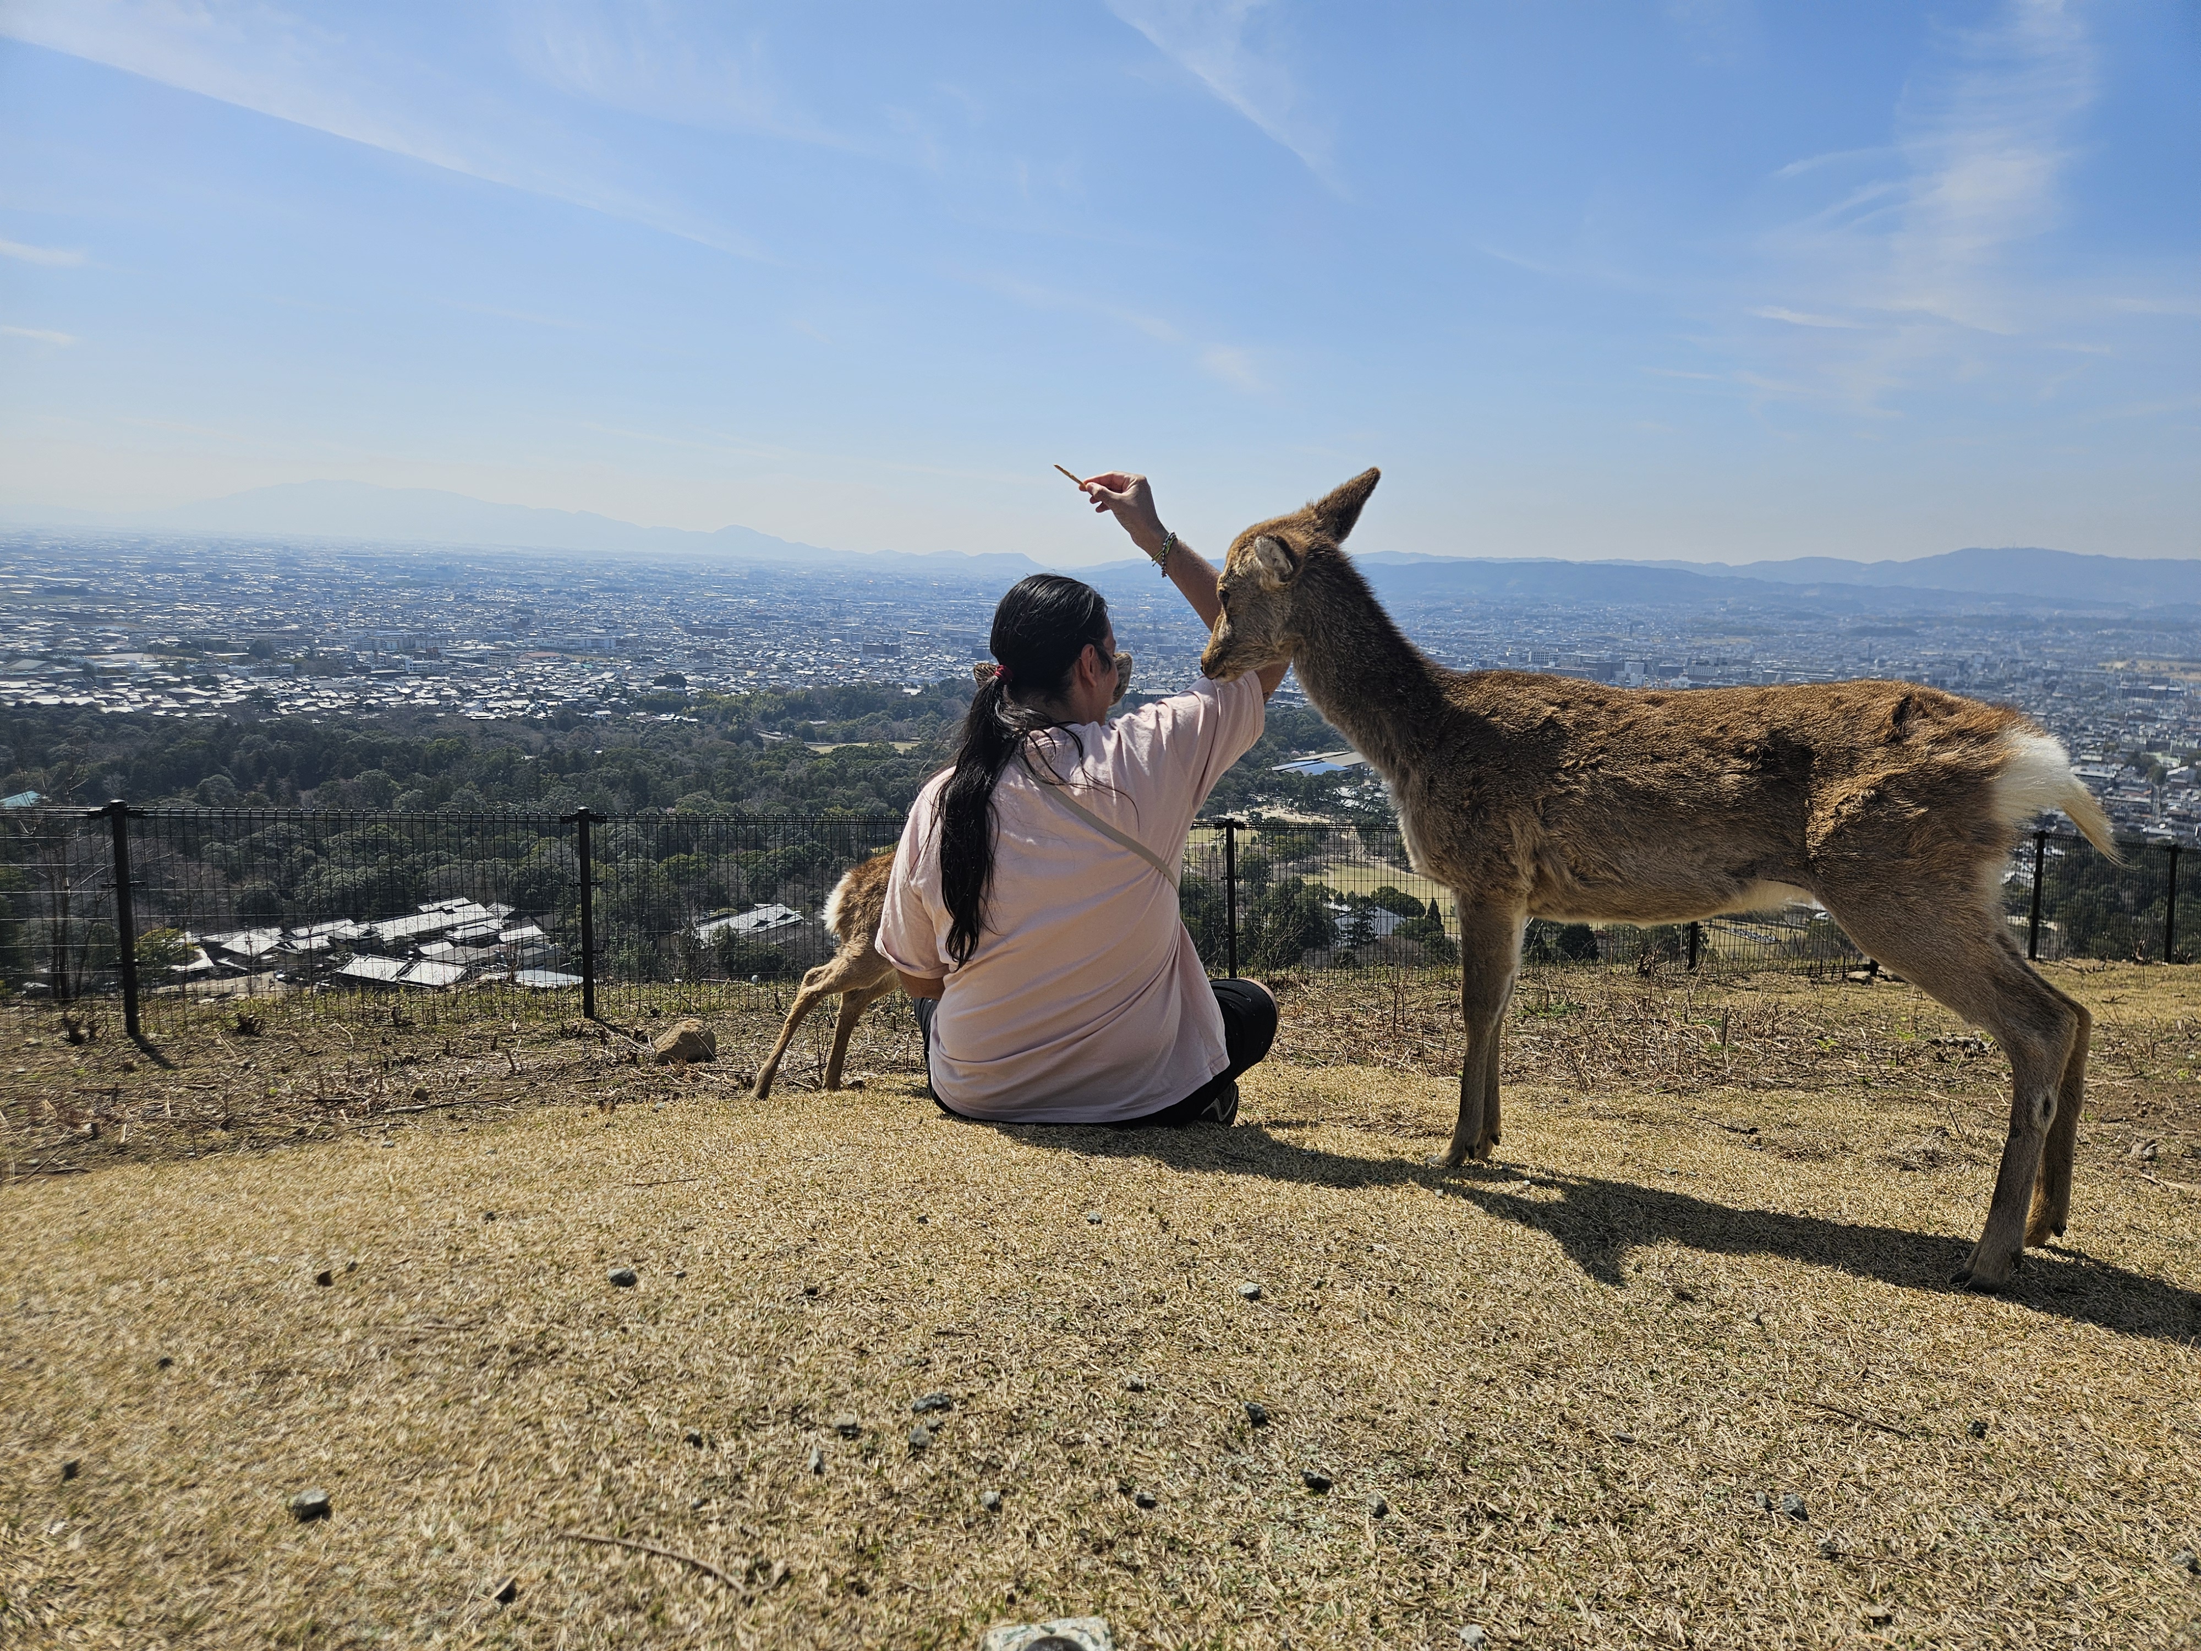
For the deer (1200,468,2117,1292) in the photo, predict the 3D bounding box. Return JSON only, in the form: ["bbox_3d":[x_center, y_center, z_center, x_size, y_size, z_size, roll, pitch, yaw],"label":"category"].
[{"bbox_3d":[0.724,0.008,2.131,1.248,1.030,0.304,7,12,25],"label":"deer"}]

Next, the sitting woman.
[{"bbox_3d":[-0.013,-0.075,2.485,0.680,1.005,0.589,4,11,8],"label":"sitting woman"}]

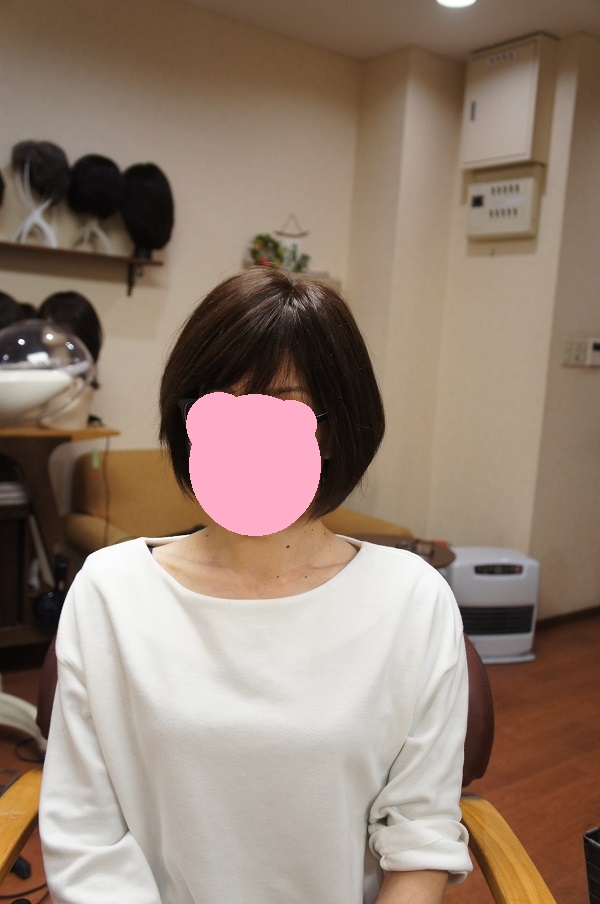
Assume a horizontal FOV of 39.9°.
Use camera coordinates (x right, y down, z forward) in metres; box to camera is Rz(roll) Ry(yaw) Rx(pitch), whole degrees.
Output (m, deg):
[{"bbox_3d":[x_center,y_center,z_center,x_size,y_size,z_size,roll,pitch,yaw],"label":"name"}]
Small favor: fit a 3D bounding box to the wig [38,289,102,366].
[{"bbox_3d":[-0.846,-0.452,3.050,0.200,0.280,0.230,9,10,35],"label":"wig"}]

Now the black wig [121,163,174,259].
[{"bbox_3d":[-0.604,-0.957,3.278,0.190,0.360,0.210,8,9,30],"label":"black wig"}]

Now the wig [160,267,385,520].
[{"bbox_3d":[-0.028,-0.059,0.855,0.220,0.260,0.250,6,8,16],"label":"wig"}]

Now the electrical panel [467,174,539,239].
[{"bbox_3d":[0.924,-1.104,3.752,0.085,0.235,0.370,-3,10,-37],"label":"electrical panel"}]

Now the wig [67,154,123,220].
[{"bbox_3d":[-0.779,-1.002,3.136,0.190,0.245,0.210,8,9,27],"label":"wig"}]

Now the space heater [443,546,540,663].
[{"bbox_3d":[0.808,0.653,3.625,0.385,0.433,0.300,2,8,-11],"label":"space heater"}]

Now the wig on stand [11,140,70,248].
[{"bbox_3d":[-0.949,-0.946,3.016,0.190,0.380,0.220,9,10,33],"label":"wig on stand"}]

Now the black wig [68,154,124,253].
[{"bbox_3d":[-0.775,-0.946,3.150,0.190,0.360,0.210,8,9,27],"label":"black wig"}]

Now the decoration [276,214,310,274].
[{"bbox_3d":[-0.034,-0.962,3.816,0.200,0.265,0.070,-3,10,-37],"label":"decoration"}]

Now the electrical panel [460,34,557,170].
[{"bbox_3d":[0.927,-1.534,3.688,0.125,0.510,0.395,-3,10,-37],"label":"electrical panel"}]

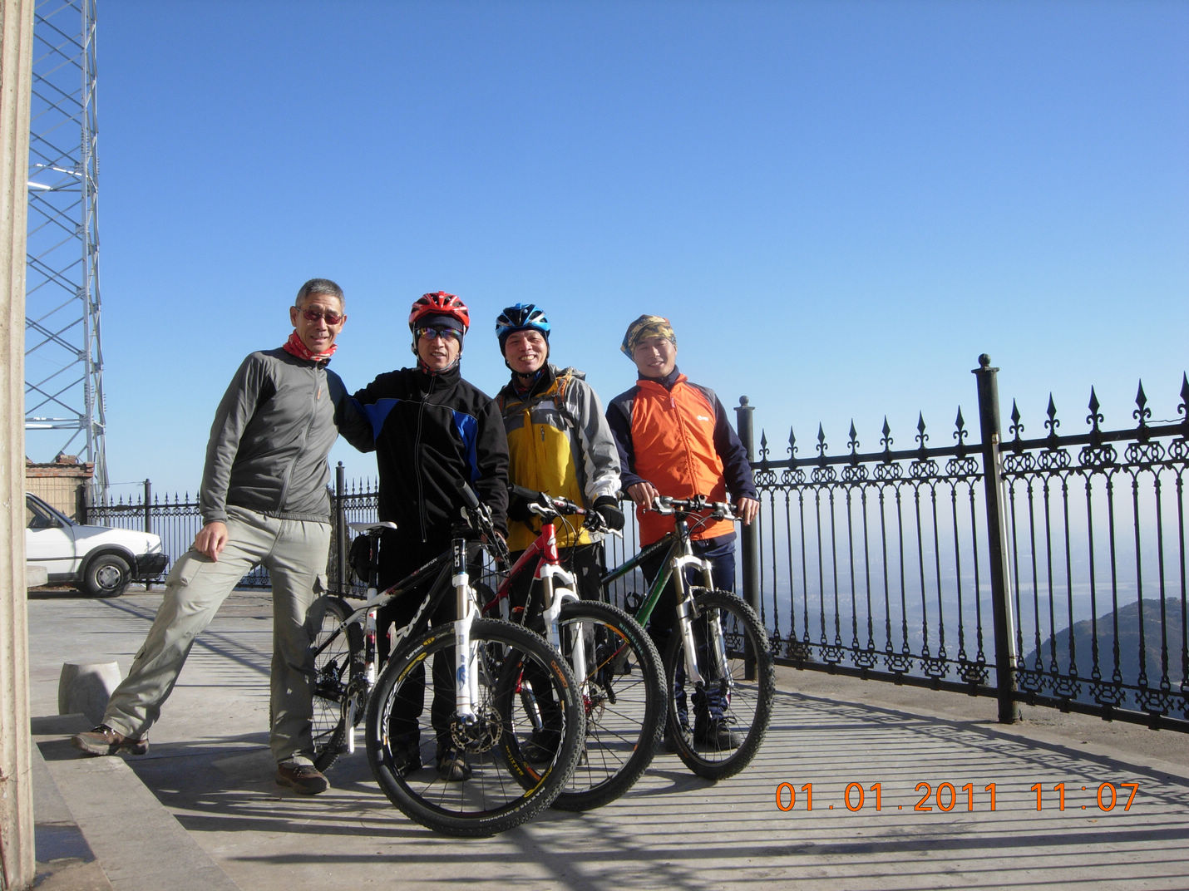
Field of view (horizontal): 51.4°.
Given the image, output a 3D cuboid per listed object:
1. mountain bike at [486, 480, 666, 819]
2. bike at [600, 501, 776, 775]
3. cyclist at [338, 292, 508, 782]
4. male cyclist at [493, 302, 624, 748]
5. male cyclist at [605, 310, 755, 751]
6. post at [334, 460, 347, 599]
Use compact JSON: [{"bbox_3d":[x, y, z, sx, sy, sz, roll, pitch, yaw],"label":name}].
[{"bbox_3d":[-0.199,0.685,4.459,0.580,1.030,1.725,0,-4,-21],"label":"mountain bike"},{"bbox_3d":[0.177,0.709,4.870,0.600,1.020,1.725,1,-4,-34],"label":"bike"},{"bbox_3d":[-0.640,0.316,4.520,0.630,1.790,0.500,-1,-4,-4],"label":"cyclist"},{"bbox_3d":[-0.130,0.326,4.830,0.560,1.790,0.550,-1,-4,3],"label":"male cyclist"},{"bbox_3d":[0.360,0.348,5.000,0.620,1.750,0.520,-1,-4,-4],"label":"male cyclist"},{"bbox_3d":[-2.872,0.994,14.000,0.115,1.630,0.115,-1,-4,0],"label":"post"}]

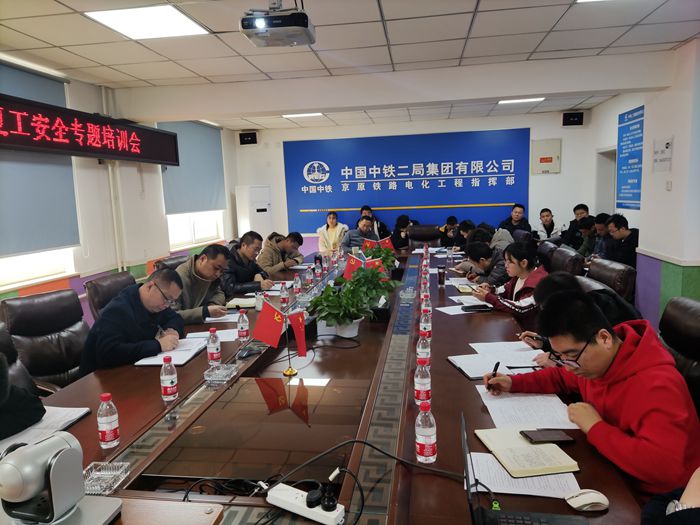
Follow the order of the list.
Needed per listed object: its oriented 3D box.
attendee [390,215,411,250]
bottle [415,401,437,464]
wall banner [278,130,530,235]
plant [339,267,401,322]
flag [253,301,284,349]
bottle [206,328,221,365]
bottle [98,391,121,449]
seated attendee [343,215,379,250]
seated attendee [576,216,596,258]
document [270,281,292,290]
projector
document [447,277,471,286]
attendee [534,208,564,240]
[{"bbox_3d":[0.833,-0.076,7.494,0.540,1.250,0.760,-1,8,9],"label":"attendee"},{"bbox_3d":[0.242,0.537,1.602,0.065,0.184,0.065,-1,7,8],"label":"bottle"},{"bbox_3d":[0.882,-1.303,8.342,4.000,1.550,0.040,-1,8,9],"label":"wall banner"},{"bbox_3d":[0.163,0.211,4.337,0.540,0.350,0.520,-1,7,8],"label":"plant"},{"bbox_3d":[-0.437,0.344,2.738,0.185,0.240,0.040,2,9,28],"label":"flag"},{"bbox_3d":[-0.722,0.445,2.668,0.064,0.188,0.064,-1,8,8],"label":"bottle"},{"bbox_3d":[-0.848,0.554,1.776,0.065,0.184,0.065,-1,7,8],"label":"bottle"},{"bbox_3d":[0.212,-0.067,7.600,0.560,1.260,0.760,-1,8,6],"label":"seated attendee"},{"bbox_3d":[2.883,0.070,6.219,0.780,1.260,0.520,-2,7,0],"label":"seated attendee"},{"bbox_3d":[-0.695,0.229,4.958,0.280,0.015,0.400,-1,8,8],"label":"document"},{"bbox_3d":[-0.336,-1.122,2.403,0.305,0.095,0.250,-2,8,3],"label":"projector"},{"bbox_3d":[1.049,0.177,4.739,0.260,0.006,0.240,-1,8,9],"label":"document"},{"bbox_3d":[2.876,-0.111,7.368,0.540,1.325,0.750,-1,7,8],"label":"attendee"}]

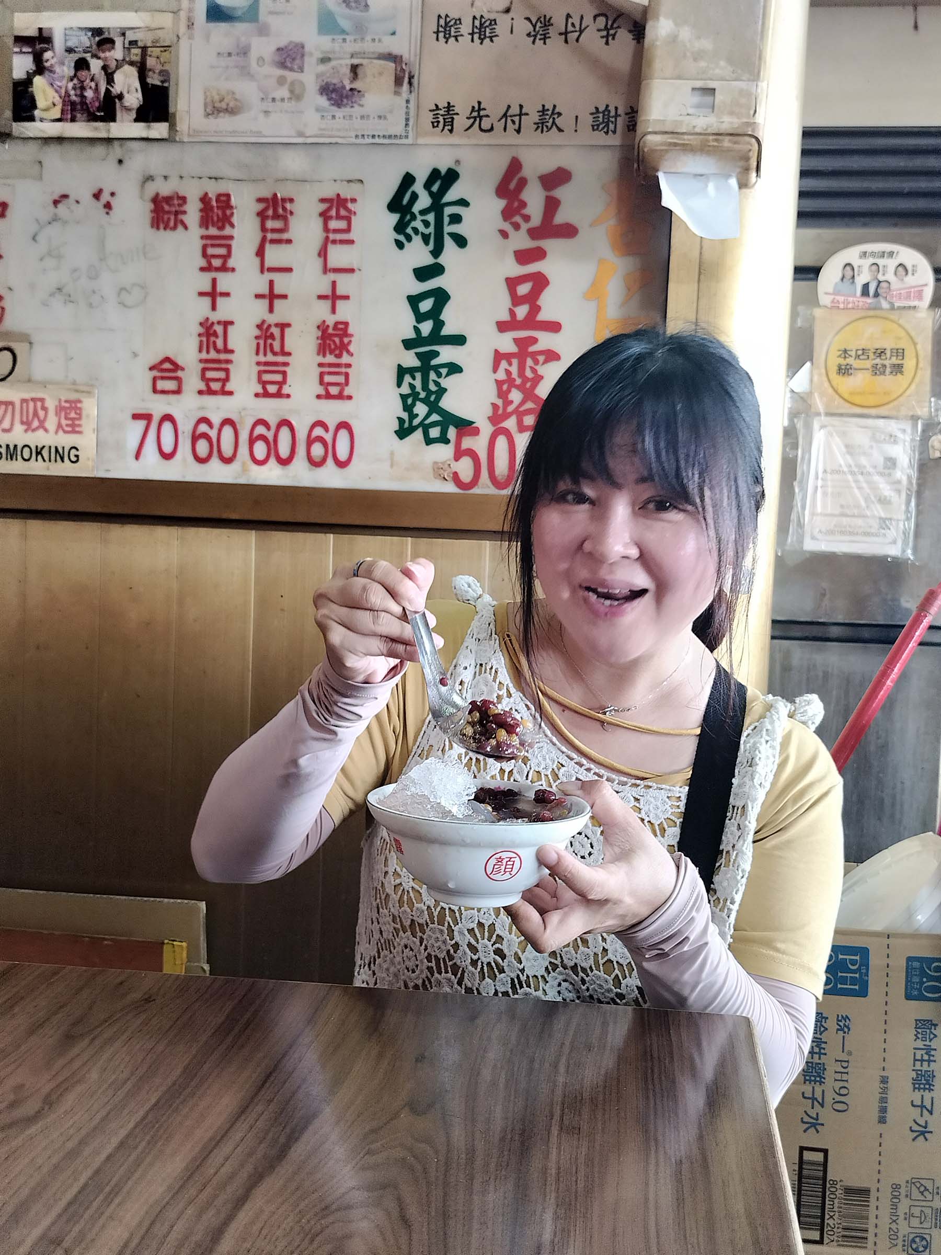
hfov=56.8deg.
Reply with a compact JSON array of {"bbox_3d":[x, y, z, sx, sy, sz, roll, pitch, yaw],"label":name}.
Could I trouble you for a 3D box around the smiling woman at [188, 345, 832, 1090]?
[{"bbox_3d":[0.040,0.380,0.720,0.550,1.230,0.600,3,3,13],"label":"smiling woman"}]

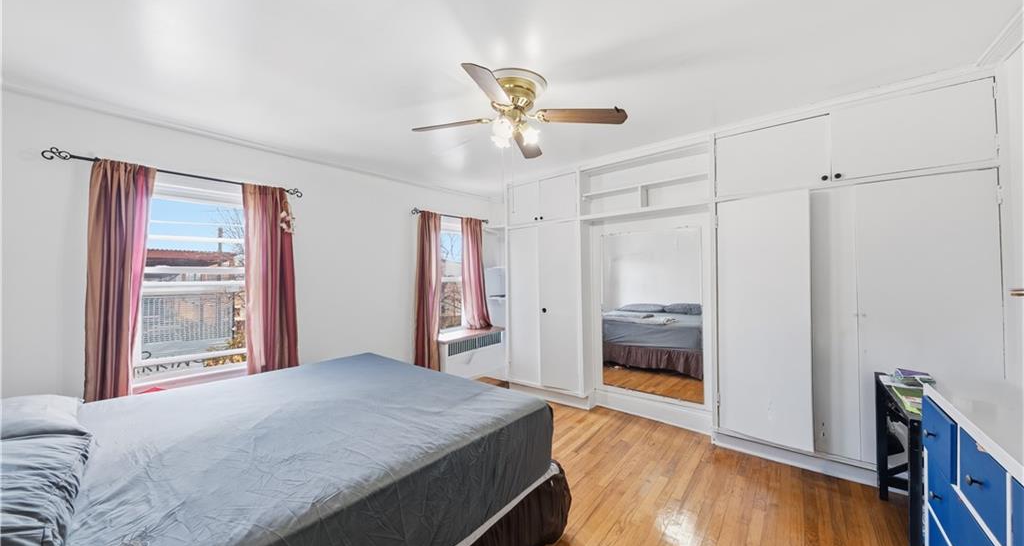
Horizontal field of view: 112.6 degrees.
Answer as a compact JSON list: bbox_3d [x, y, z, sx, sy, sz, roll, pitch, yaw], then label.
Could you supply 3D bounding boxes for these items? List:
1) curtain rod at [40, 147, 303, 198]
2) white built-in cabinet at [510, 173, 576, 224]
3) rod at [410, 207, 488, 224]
[{"bbox_3d":[-2.361,-0.719,2.572,0.090,0.075,1.400,-1,-1,40],"label":"curtain rod"},{"bbox_3d":[0.505,-0.805,4.026,0.935,0.460,0.580,-1,-1,40],"label":"white built-in cabinet"},{"bbox_3d":[-0.759,-0.720,4.471,0.090,0.075,1.290,-1,-1,40],"label":"rod"}]

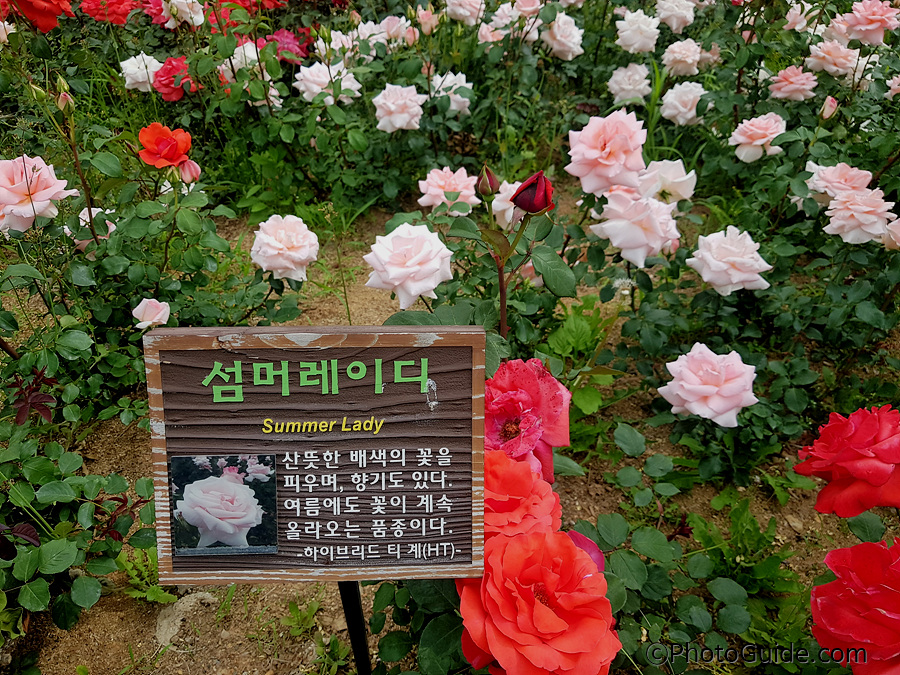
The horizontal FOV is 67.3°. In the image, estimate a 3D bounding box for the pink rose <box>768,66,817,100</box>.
[{"bbox_3d":[0.788,-0.582,1.550,0.115,0.072,0.110,19,45,20],"label":"pink rose"}]

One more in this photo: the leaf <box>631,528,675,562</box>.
[{"bbox_3d":[0.246,0.254,0.820,0.052,0.012,0.039,23,55,25],"label":"leaf"}]

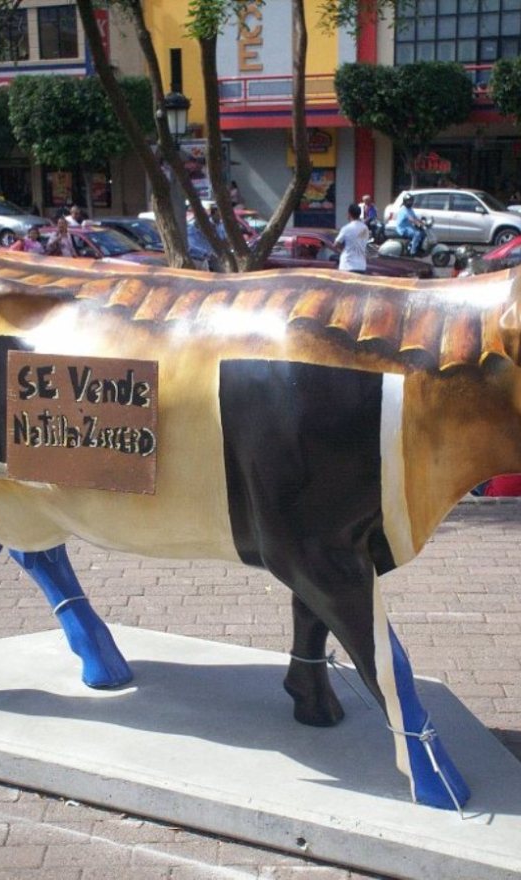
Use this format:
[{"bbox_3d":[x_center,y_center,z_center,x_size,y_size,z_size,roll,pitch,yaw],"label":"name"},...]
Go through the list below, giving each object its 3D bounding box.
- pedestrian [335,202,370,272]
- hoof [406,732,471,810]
[{"bbox_3d":[1.269,-2.457,17.059,0.500,1.710,0.380,-8,13,-29],"label":"pedestrian"},{"bbox_3d":[0.413,0.752,2.814,0.140,0.160,0.110,5,13,26],"label":"hoof"}]

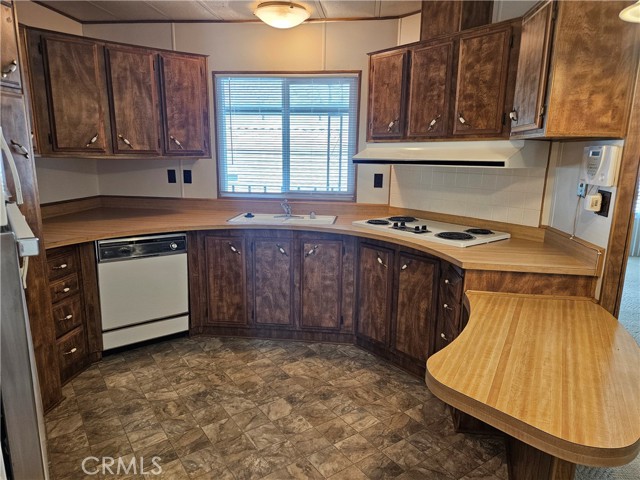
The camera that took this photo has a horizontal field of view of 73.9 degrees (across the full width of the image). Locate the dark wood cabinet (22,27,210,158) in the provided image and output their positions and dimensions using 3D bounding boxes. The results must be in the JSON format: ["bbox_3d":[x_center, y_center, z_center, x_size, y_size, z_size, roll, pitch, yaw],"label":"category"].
[{"bbox_3d":[-1.526,-1.062,3.327,1.201,0.812,0.445,-7,14,-34],"label":"dark wood cabinet"}]

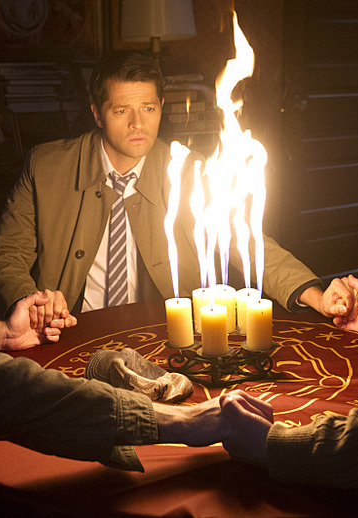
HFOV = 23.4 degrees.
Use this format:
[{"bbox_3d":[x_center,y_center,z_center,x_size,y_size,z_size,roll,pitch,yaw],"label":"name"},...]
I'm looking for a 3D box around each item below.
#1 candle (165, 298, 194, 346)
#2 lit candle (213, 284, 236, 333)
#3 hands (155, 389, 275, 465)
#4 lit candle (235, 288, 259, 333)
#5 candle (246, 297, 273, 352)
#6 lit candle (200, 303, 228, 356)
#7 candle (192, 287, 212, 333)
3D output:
[{"bbox_3d":[0.002,0.120,1.606,0.048,0.080,0.048,-3,11,0],"label":"candle"},{"bbox_3d":[0.090,0.101,1.683,0.048,0.080,0.048,-3,11,0],"label":"lit candle"},{"bbox_3d":[0.053,0.238,1.246,0.165,0.088,0.105,-3,11,0],"label":"hands"},{"bbox_3d":[0.136,0.103,1.661,0.048,0.080,0.048,-3,11,0],"label":"lit candle"},{"bbox_3d":[0.146,0.120,1.573,0.048,0.080,0.048,-3,11,0],"label":"candle"},{"bbox_3d":[0.063,0.129,1.546,0.048,0.080,0.048,-3,11,0],"label":"lit candle"},{"bbox_3d":[0.051,0.102,1.686,0.048,0.080,0.048,-3,11,0],"label":"candle"}]

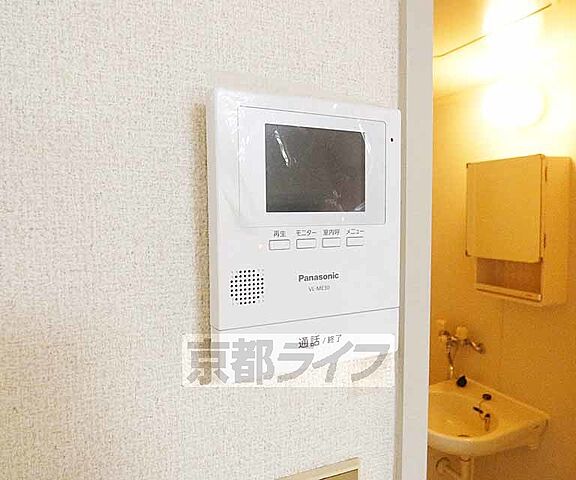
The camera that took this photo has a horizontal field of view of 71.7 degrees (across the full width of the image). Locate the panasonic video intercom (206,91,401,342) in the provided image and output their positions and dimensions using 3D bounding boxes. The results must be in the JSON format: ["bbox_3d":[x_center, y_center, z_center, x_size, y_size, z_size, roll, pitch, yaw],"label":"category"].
[{"bbox_3d":[0.015,-0.004,0.262,0.129,0.166,0.023,-2,4,-24],"label":"panasonic video intercom"}]

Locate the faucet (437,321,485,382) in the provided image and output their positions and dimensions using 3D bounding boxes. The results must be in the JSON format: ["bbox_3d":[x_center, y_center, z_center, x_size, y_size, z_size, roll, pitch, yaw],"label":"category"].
[{"bbox_3d":[0.719,0.468,1.706,0.150,0.235,0.200,-2,4,-25],"label":"faucet"}]

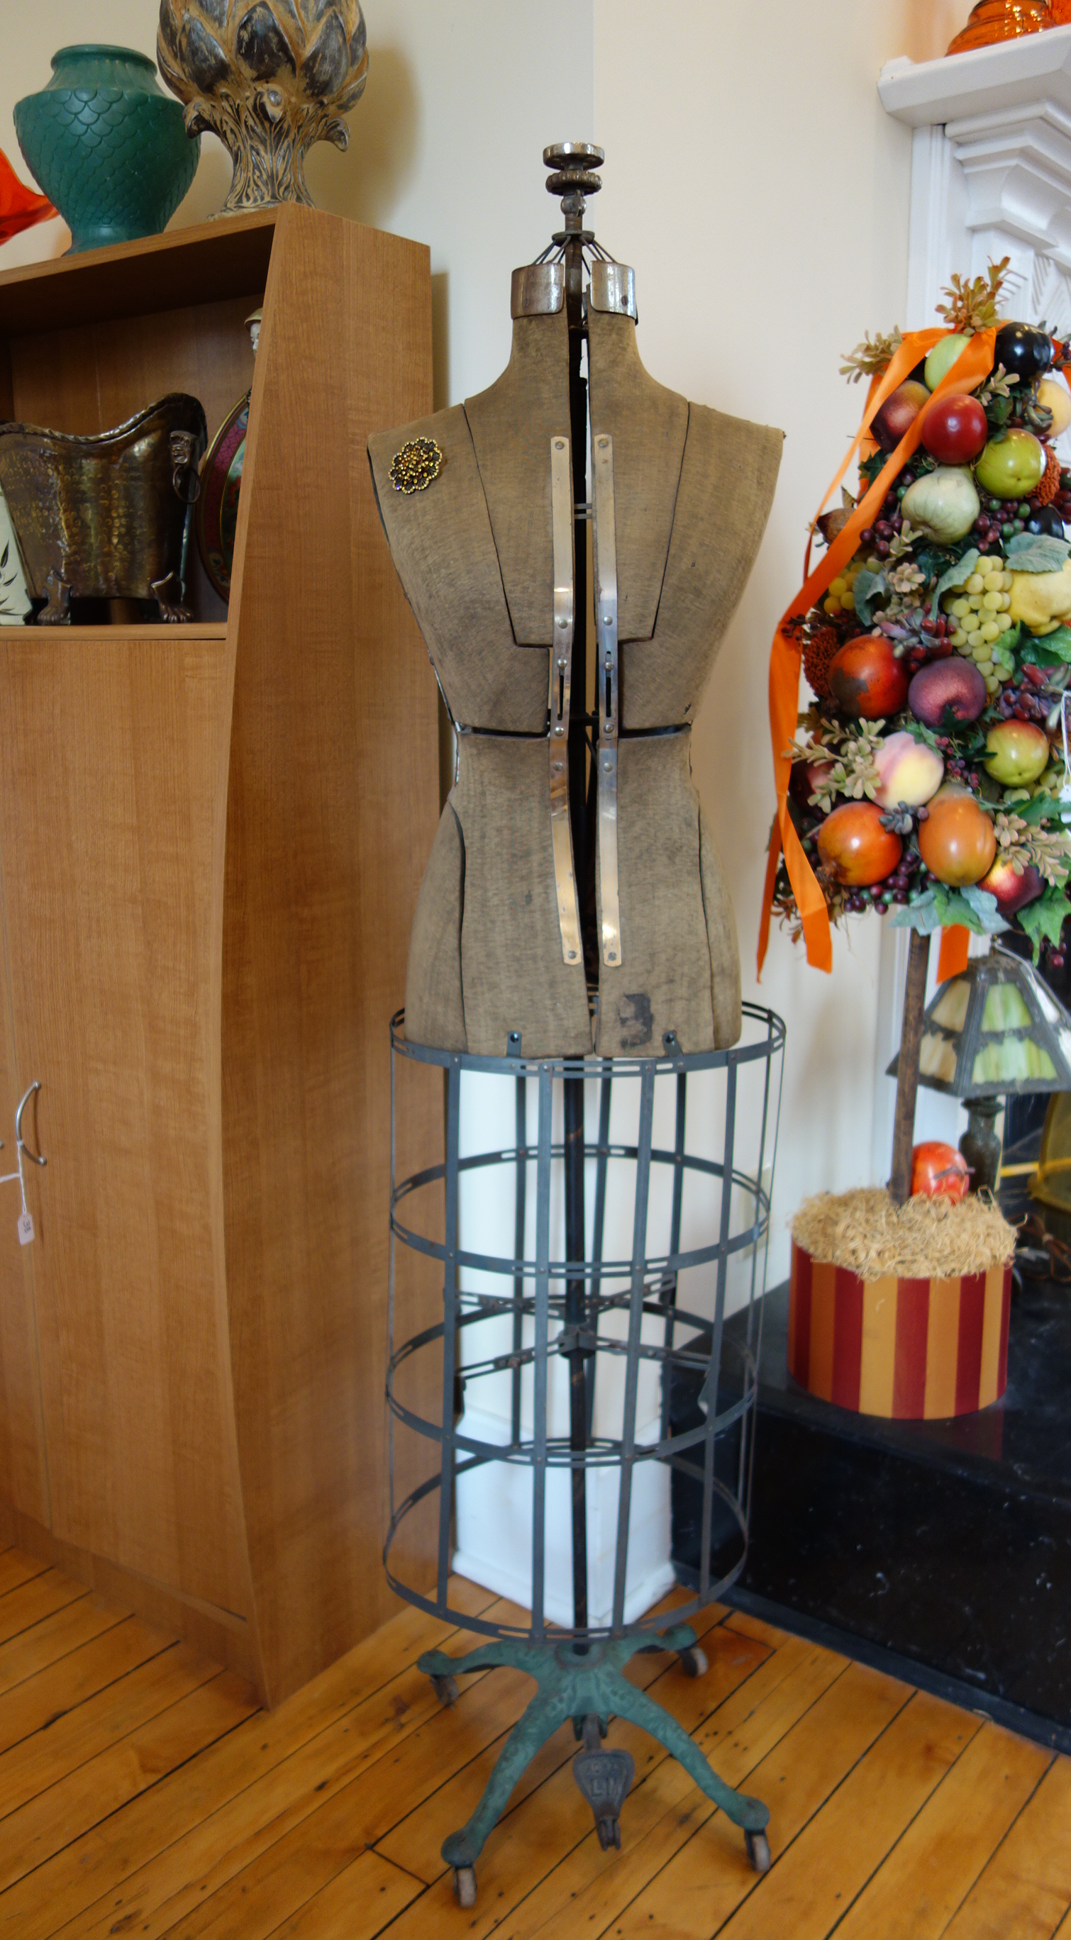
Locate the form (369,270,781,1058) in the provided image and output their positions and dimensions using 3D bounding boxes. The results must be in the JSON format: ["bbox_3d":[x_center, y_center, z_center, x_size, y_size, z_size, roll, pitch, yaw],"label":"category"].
[{"bbox_3d":[0.037,-0.272,1.363,0.362,0.673,0.258,-1,12,-6],"label":"form"}]

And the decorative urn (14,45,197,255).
[{"bbox_3d":[-0.473,-0.881,1.652,0.195,0.210,0.195,0,12,0],"label":"decorative urn"}]

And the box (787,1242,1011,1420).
[{"bbox_3d":[0.438,0.401,1.825,0.260,0.171,0.260,0,12,0],"label":"box"}]

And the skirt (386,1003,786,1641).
[{"bbox_3d":[0.041,0.311,1.479,0.368,0.541,0.368,0,12,0],"label":"skirt"}]

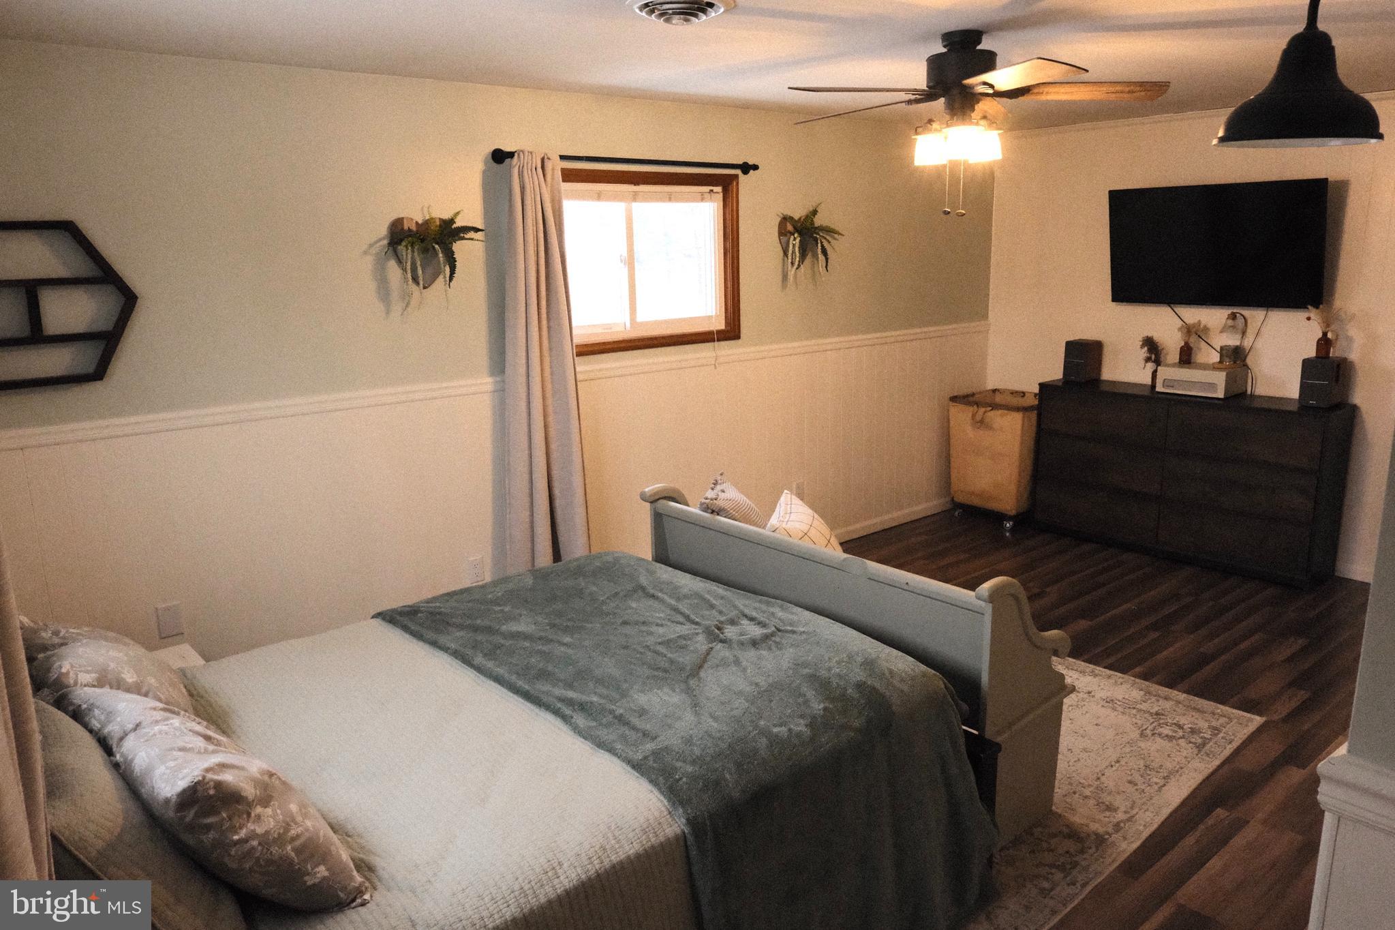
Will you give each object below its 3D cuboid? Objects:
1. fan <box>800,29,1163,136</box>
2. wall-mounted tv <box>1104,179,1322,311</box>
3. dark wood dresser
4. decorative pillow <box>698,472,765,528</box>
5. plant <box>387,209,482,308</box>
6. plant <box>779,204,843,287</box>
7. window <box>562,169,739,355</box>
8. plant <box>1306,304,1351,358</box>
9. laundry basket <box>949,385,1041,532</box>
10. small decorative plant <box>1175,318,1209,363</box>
[{"bbox_3d":[0.900,-1.260,3.188,1.280,0.400,1.280,-12,17,-39],"label":"fan"},{"bbox_3d":[2.772,-1.178,5.040,0.060,0.645,1.115,-22,23,-35],"label":"wall-mounted tv"},{"bbox_3d":[2.708,0.050,5.241,0.430,0.890,1.480,-12,17,-38],"label":"dark wood dresser"},{"bbox_3d":[0.130,0.265,3.800,0.160,0.430,0.430,-29,3,21],"label":"decorative pillow"},{"bbox_3d":[-1.063,-0.837,3.771,0.290,0.380,0.210,-11,16,-36],"label":"plant"},{"bbox_3d":[0.604,-1.178,5.004,0.296,0.420,0.200,-11,16,-36],"label":"plant"},{"bbox_3d":[-0.286,-0.977,4.494,1.260,0.840,0.090,-11,16,-36],"label":"window"},{"bbox_3d":[3.155,-0.672,4.649,0.145,0.265,0.145,-12,17,-39],"label":"plant"},{"bbox_3d":[1.976,-0.043,5.983,0.460,0.775,0.520,-12,17,-38],"label":"laundry basket"},{"bbox_3d":[2.753,-0.686,5.173,0.125,0.245,0.125,-12,17,-39],"label":"small decorative plant"}]

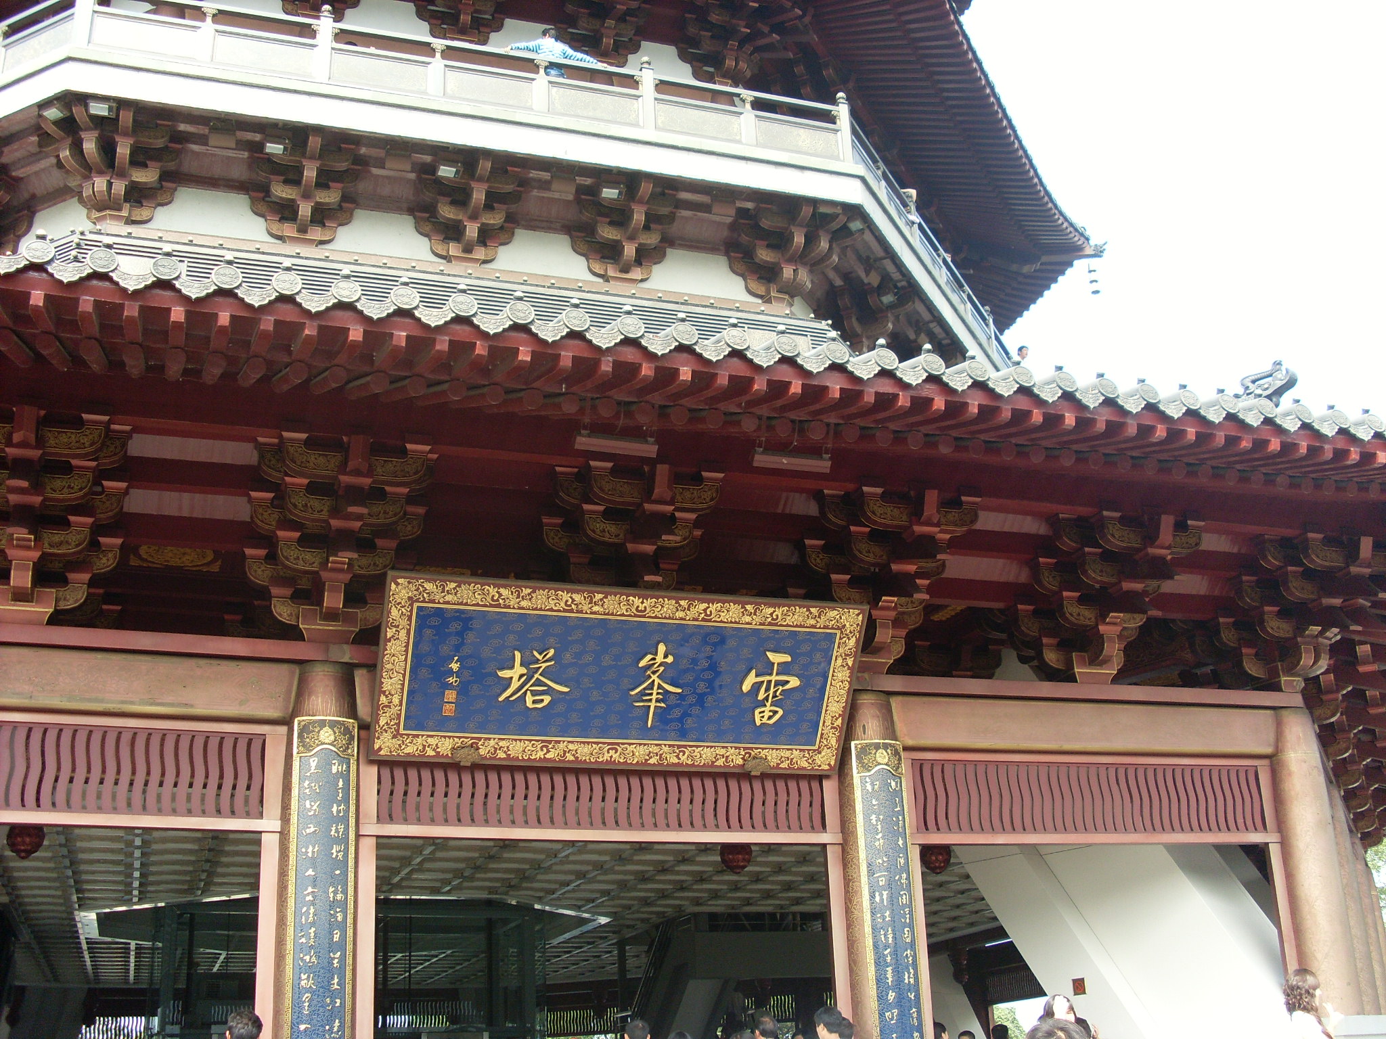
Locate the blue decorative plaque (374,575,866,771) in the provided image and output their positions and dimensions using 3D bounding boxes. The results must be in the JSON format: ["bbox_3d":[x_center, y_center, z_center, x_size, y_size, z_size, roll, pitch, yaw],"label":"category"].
[{"bbox_3d":[-0.523,1.210,11.627,3.781,1.459,0.130,5,13,-18],"label":"blue decorative plaque"}]

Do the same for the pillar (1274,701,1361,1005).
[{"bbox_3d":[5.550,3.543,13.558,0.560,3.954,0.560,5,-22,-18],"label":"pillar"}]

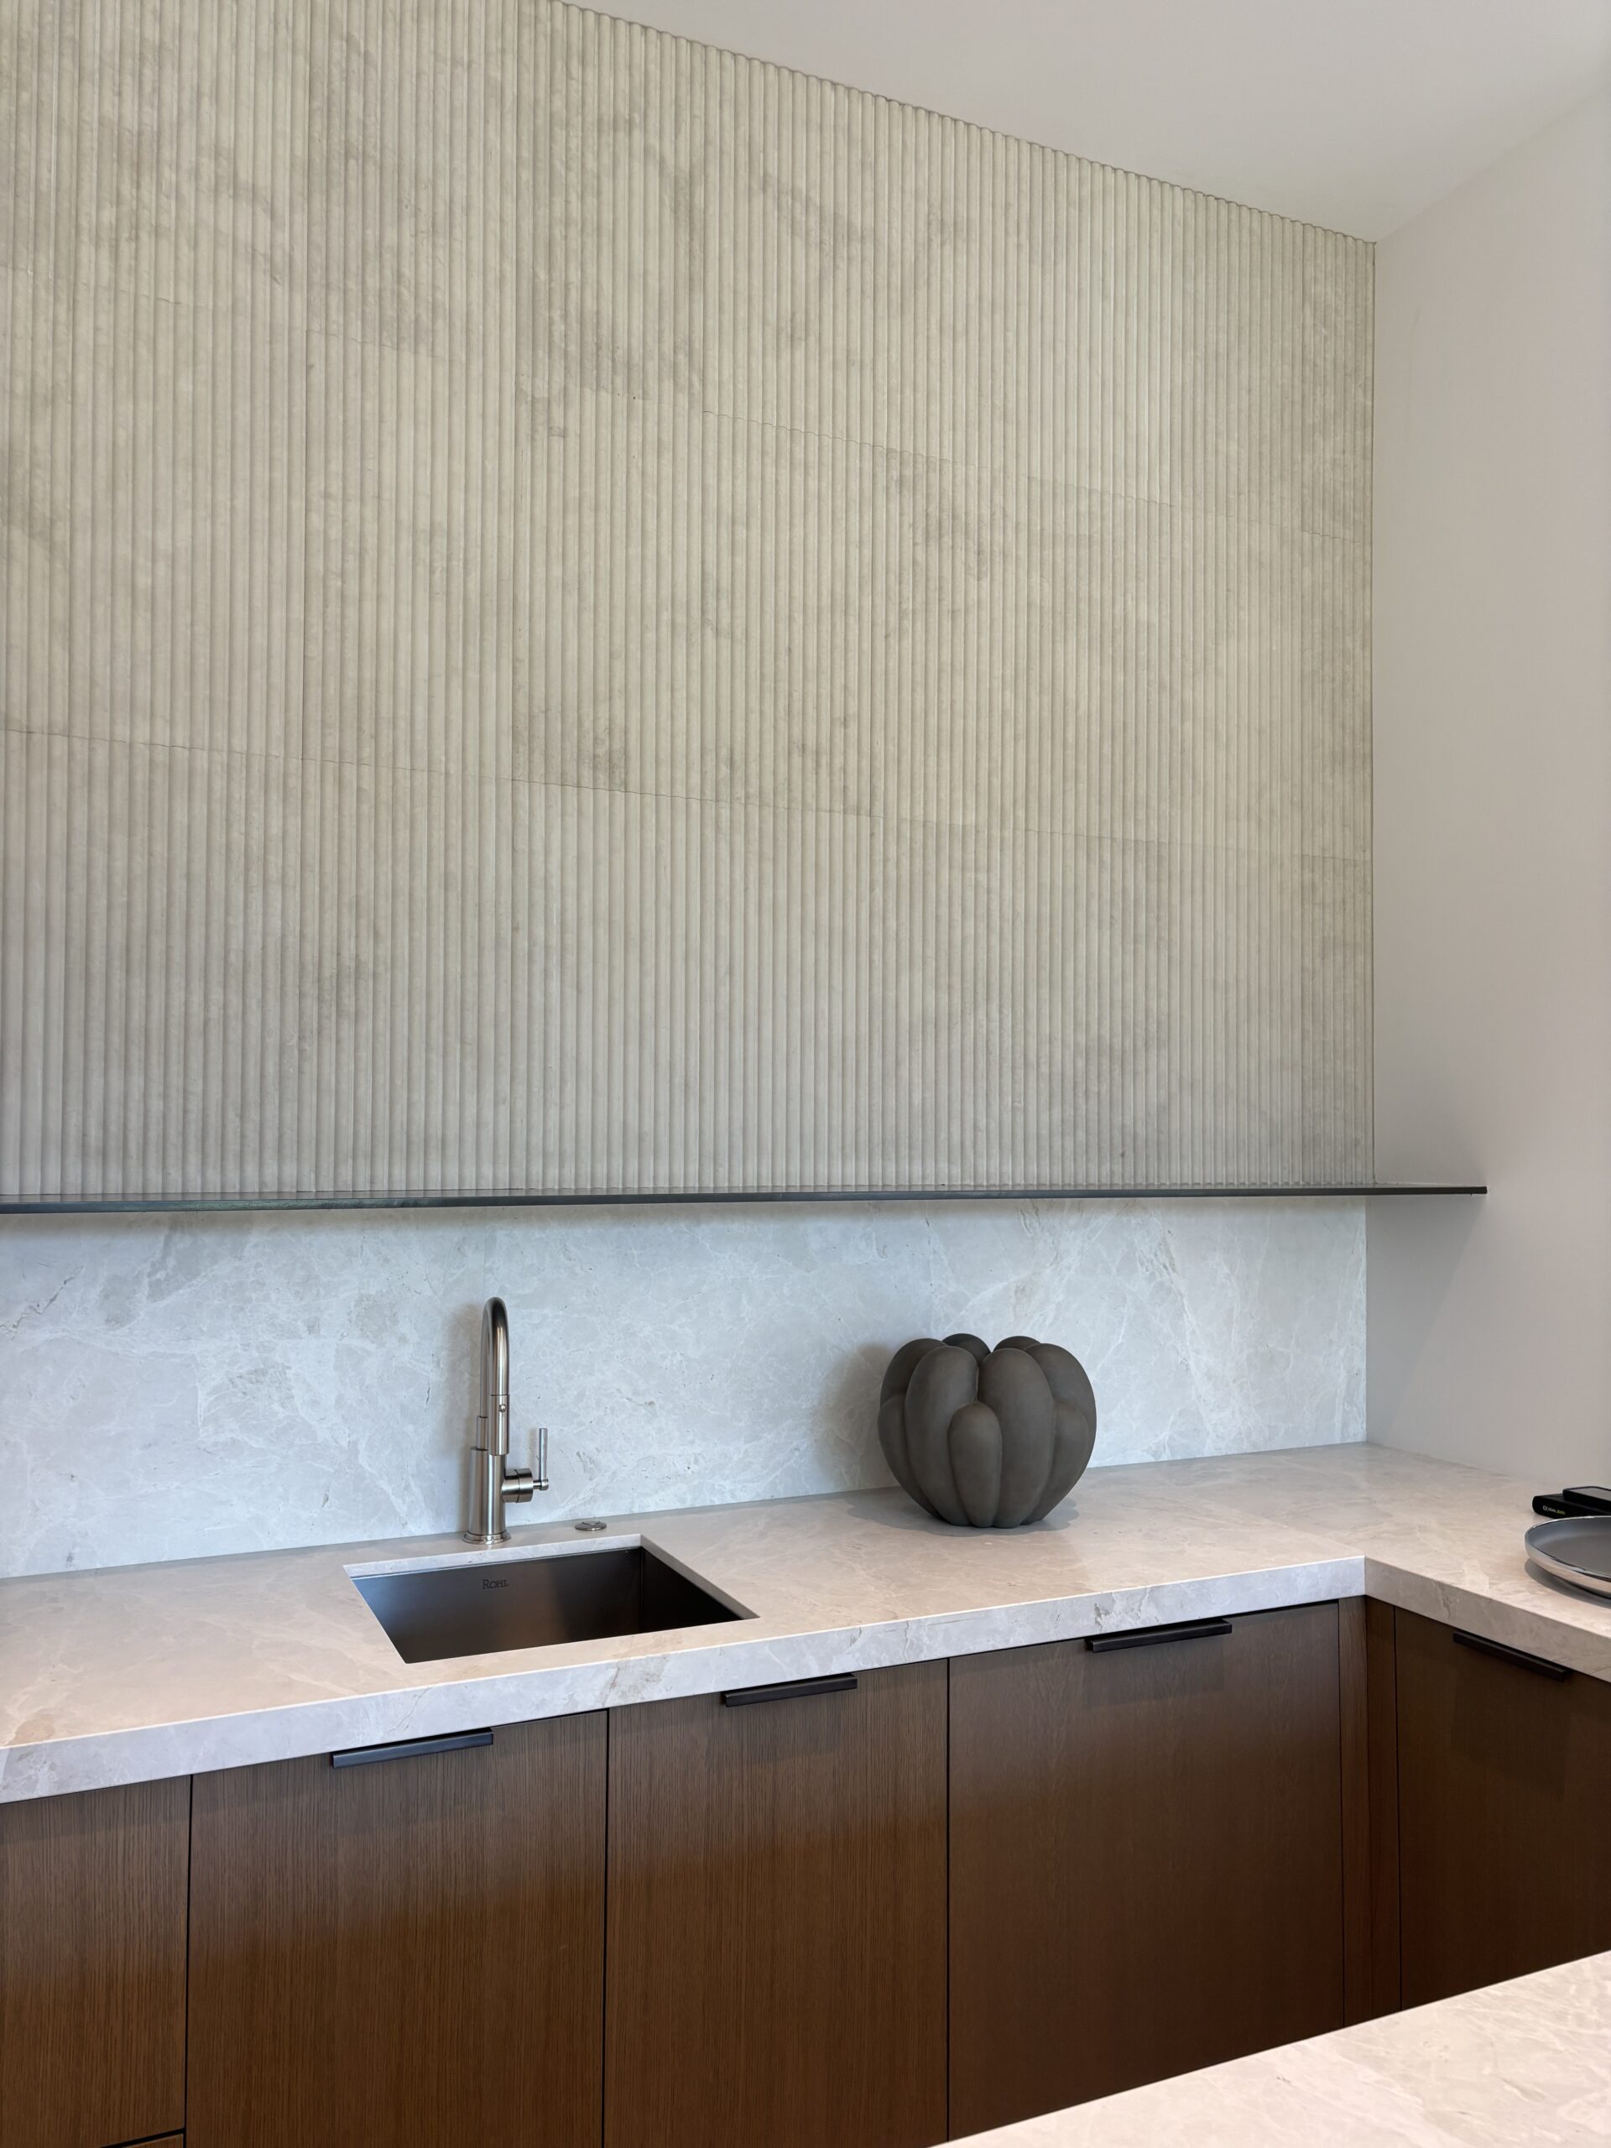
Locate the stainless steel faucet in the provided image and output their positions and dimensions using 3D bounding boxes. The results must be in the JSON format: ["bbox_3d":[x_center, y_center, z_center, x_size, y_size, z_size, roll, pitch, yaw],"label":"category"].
[{"bbox_3d":[-0.408,0.484,2.244,0.119,0.346,0.171,1,-2,-19],"label":"stainless steel faucet"}]

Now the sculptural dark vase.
[{"bbox_3d":[0.277,0.537,2.449,0.323,0.262,0.323,0,-2,0],"label":"sculptural dark vase"}]

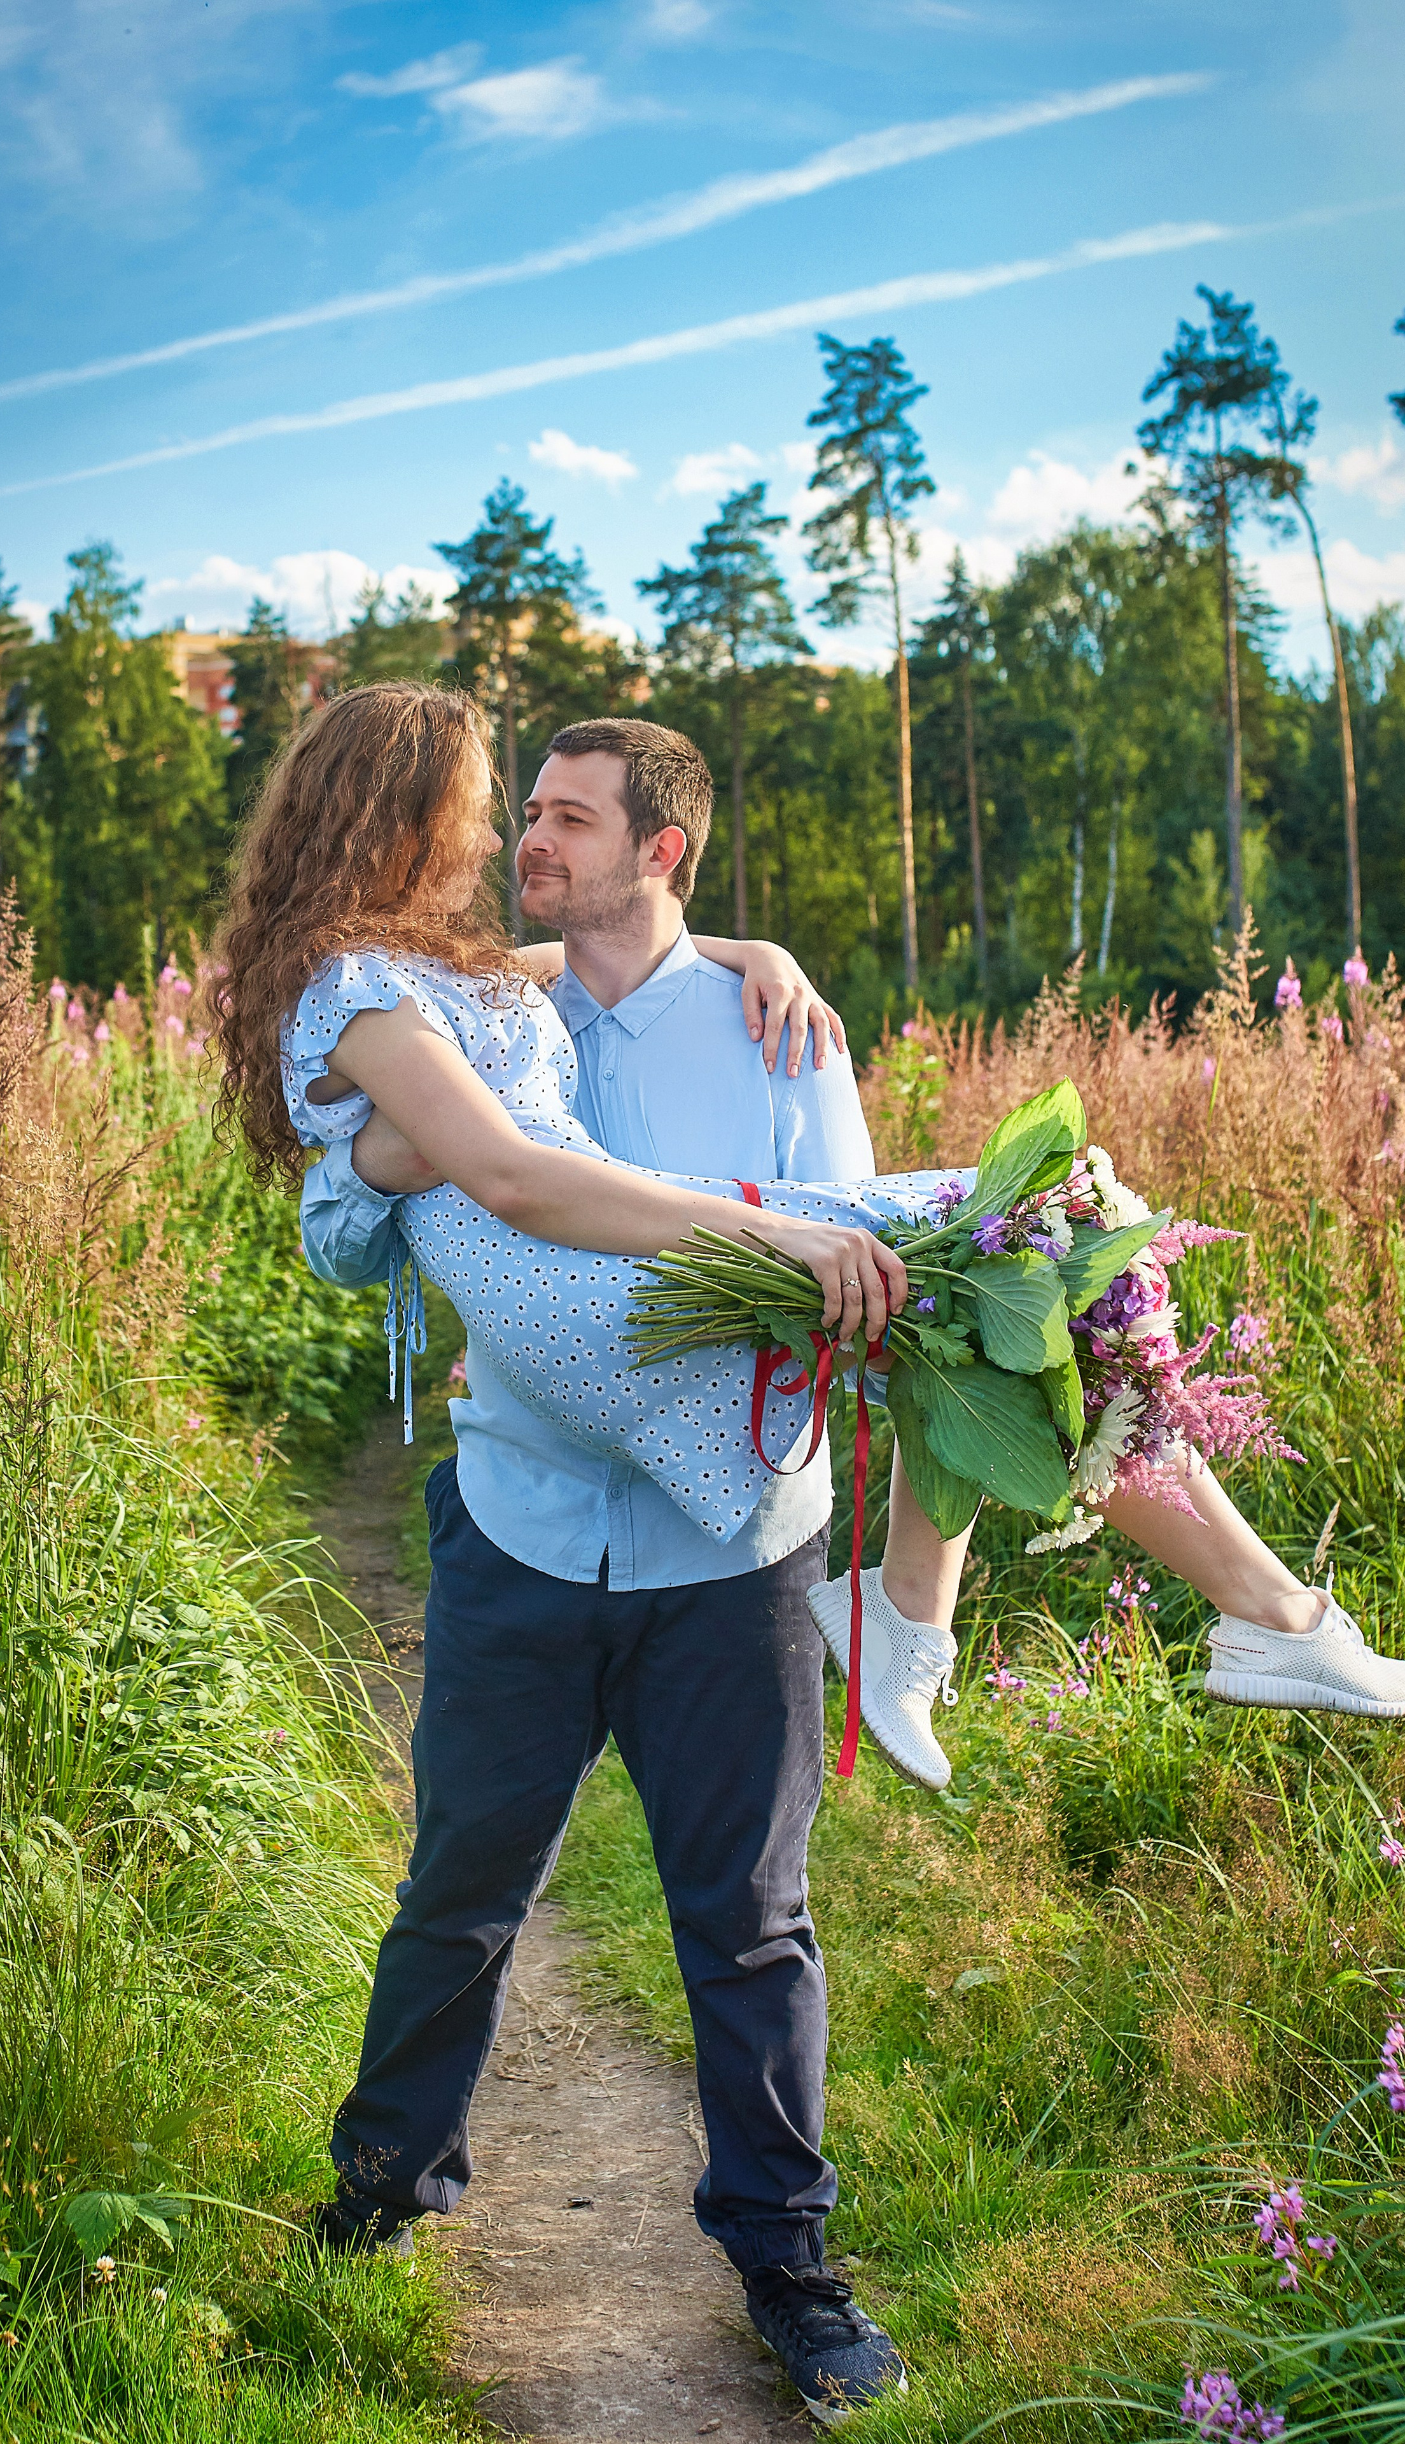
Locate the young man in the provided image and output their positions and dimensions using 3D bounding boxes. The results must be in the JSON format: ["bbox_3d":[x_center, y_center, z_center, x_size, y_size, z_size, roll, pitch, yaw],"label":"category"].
[{"bbox_3d":[-0.101,0.351,2.516,0.720,1.760,0.520,1,5,21],"label":"young man"}]

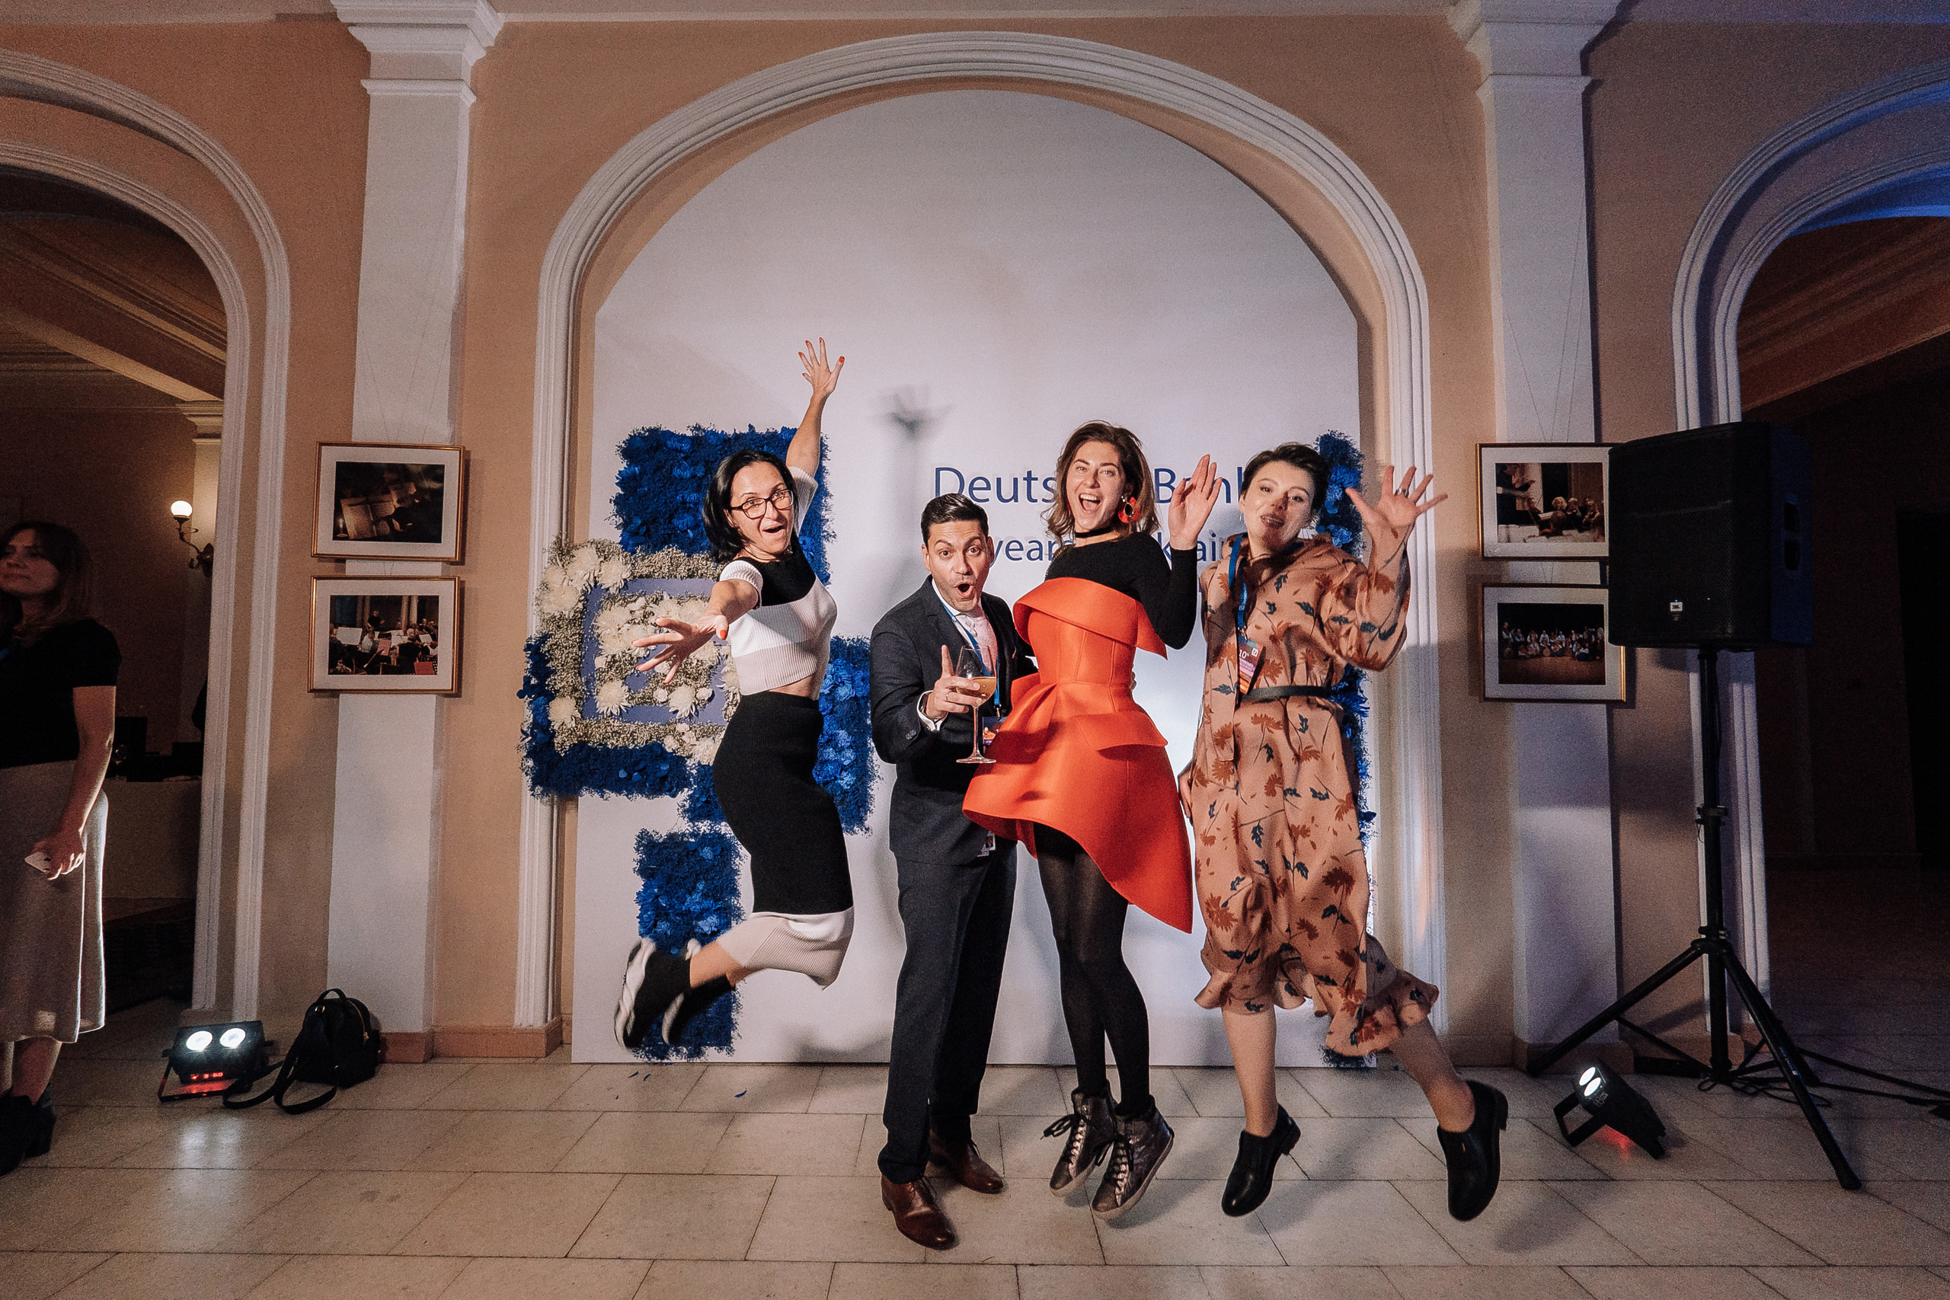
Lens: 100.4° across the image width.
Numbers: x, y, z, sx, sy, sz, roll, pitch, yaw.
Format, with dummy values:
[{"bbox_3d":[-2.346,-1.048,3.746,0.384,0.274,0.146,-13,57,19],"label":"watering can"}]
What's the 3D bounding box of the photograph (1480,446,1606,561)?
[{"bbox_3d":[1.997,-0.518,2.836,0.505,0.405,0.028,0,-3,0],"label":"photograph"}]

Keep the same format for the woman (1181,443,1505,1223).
[{"bbox_3d":[0.842,0.377,1.806,0.630,1.691,0.460,-2,-4,32],"label":"woman"}]

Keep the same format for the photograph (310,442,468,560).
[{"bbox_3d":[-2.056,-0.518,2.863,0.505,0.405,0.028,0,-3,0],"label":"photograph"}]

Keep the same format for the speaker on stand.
[{"bbox_3d":[2.367,0.377,2.627,0.770,2.080,0.770,2,-4,-31],"label":"speaker on stand"}]

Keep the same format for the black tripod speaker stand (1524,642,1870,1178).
[{"bbox_3d":[2.366,0.706,2.608,0.770,1.420,0.770,2,-4,-31],"label":"black tripod speaker stand"}]

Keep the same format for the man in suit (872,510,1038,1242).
[{"bbox_3d":[-0.032,0.491,2.036,0.470,1.770,0.420,2,-4,-26],"label":"man in suit"}]

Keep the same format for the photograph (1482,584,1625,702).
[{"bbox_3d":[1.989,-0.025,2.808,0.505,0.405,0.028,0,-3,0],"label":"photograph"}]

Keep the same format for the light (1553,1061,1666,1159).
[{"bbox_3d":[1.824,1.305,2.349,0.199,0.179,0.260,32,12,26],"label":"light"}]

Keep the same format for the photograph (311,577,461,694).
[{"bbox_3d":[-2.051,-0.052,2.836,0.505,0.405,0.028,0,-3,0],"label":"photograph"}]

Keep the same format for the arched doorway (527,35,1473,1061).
[{"bbox_3d":[0.031,-0.428,3.029,3.240,3.720,0.260,0,-3,0],"label":"arched doorway"}]

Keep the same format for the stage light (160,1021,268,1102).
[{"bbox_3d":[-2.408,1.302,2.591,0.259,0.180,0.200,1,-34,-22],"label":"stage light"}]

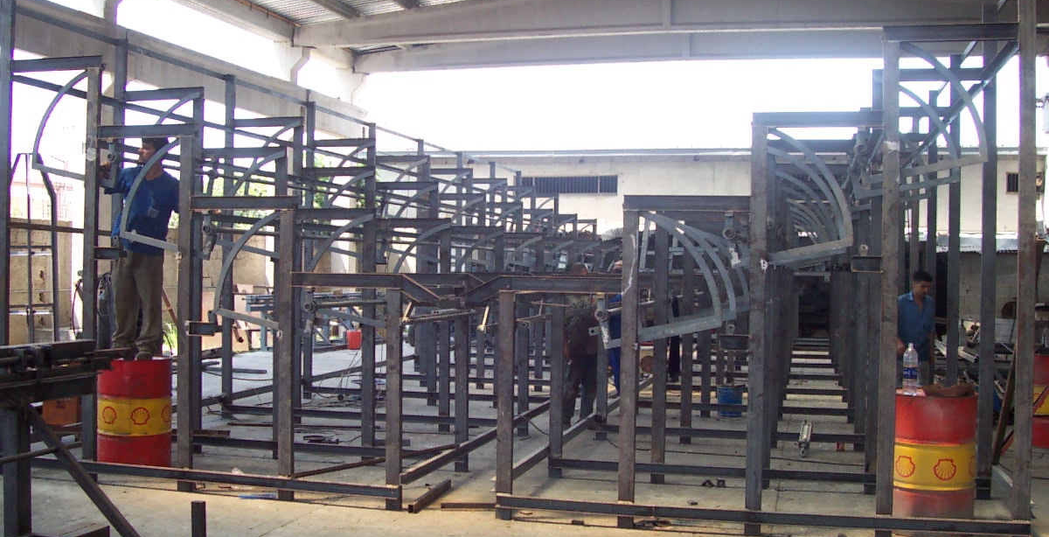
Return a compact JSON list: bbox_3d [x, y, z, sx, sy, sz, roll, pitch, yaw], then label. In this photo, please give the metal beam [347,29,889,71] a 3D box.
[{"bbox_3d":[3.065,-4.662,22.331,13.900,1.000,0.290,1,0,15],"label":"metal beam"}]

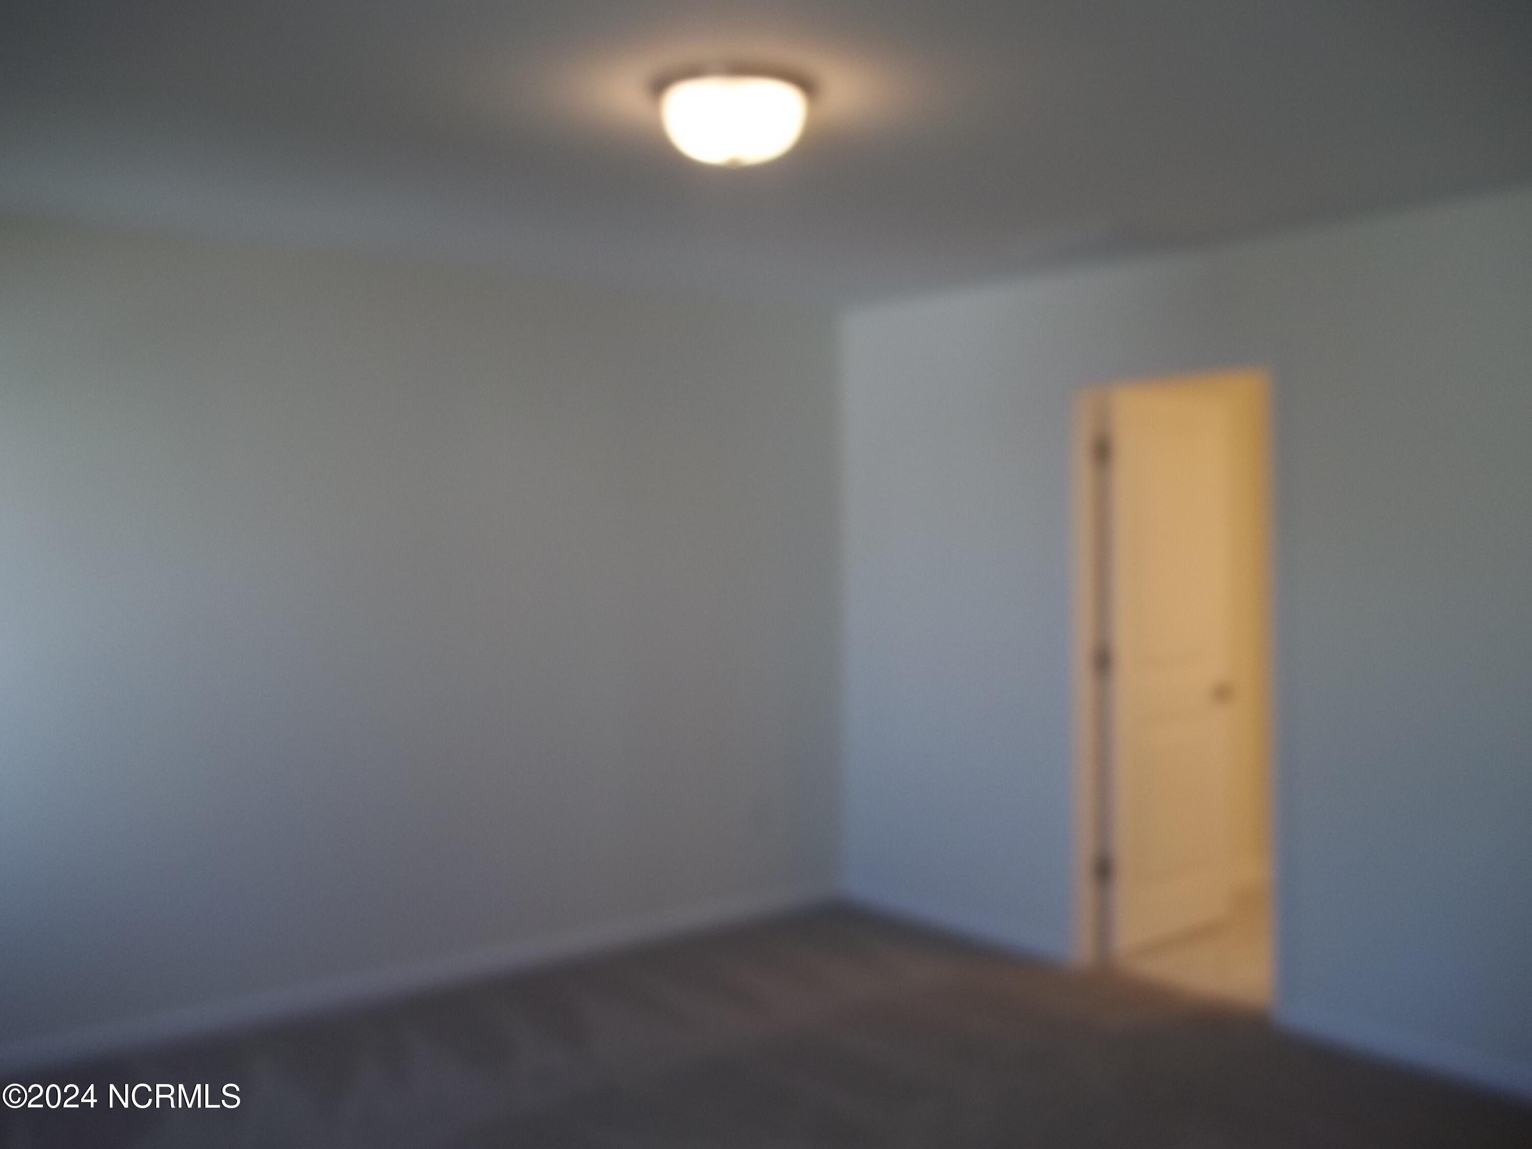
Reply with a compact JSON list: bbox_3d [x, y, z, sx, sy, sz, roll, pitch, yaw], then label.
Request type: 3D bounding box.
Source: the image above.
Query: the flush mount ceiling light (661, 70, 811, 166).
[{"bbox_3d":[-0.066,-0.920,2.898,0.335,0.160,0.335,0,2,0],"label":"flush mount ceiling light"}]

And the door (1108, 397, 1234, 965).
[{"bbox_3d":[1.507,0.350,5.296,0.760,2.020,0.040,-1,2,-39],"label":"door"}]

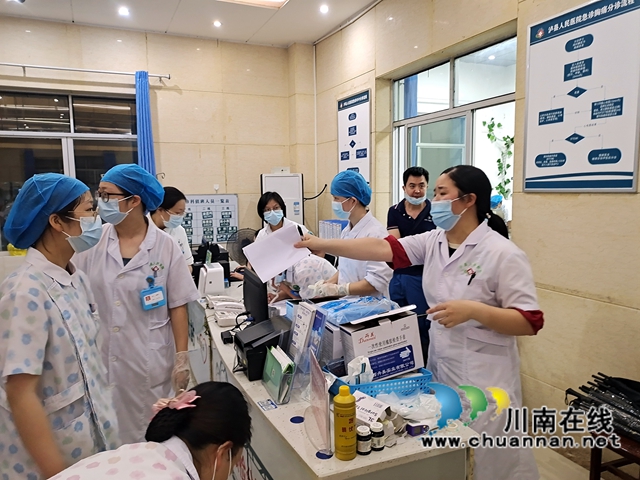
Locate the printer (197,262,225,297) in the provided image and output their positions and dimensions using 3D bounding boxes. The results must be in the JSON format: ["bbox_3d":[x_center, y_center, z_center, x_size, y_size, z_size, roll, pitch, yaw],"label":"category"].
[{"bbox_3d":[-0.827,0.300,3.651,0.170,0.220,0.170,-3,7,-24],"label":"printer"}]

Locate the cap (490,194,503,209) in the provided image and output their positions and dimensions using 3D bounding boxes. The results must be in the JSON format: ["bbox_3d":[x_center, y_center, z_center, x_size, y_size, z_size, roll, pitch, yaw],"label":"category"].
[{"bbox_3d":[2.191,-0.474,6.000,0.240,0.190,0.210,-1,6,-6],"label":"cap"}]

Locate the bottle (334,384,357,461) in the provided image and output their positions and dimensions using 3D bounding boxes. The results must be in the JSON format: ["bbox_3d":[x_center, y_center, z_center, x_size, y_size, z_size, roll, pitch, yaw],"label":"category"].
[{"bbox_3d":[0.074,0.530,1.404,0.065,0.207,0.065,-1,6,0],"label":"bottle"}]

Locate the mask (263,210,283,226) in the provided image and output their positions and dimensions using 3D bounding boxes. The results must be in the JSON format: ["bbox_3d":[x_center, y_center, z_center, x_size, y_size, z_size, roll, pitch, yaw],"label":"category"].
[{"bbox_3d":[-0.298,-0.138,3.080,0.135,0.110,0.085,-10,6,-6],"label":"mask"}]

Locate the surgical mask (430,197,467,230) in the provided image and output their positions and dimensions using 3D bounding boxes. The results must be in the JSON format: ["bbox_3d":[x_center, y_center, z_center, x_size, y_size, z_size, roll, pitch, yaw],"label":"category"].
[{"bbox_3d":[0.430,-0.089,1.610,0.095,0.113,0.130,-2,6,-11],"label":"surgical mask"}]

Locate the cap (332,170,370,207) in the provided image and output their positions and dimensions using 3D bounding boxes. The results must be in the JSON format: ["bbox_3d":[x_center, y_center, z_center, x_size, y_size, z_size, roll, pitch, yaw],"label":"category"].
[{"bbox_3d":[0.155,-0.257,2.400,0.205,0.180,0.190,-2,6,-14],"label":"cap"}]

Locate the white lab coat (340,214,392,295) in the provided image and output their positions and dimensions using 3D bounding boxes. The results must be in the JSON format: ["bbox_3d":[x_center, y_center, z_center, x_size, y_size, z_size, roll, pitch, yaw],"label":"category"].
[{"bbox_3d":[0.240,0.299,2.466,0.270,0.900,0.410,-2,6,-14],"label":"white lab coat"}]

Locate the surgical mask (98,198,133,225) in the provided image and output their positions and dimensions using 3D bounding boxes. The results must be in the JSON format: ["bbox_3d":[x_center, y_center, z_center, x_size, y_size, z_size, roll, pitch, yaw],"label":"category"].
[{"bbox_3d":[-0.761,-0.109,1.780,0.130,0.108,0.095,4,8,37],"label":"surgical mask"}]

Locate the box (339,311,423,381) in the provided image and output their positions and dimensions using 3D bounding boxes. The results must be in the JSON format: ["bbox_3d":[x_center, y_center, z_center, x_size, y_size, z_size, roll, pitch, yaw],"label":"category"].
[{"bbox_3d":[0.241,0.416,1.881,0.275,0.200,0.122,-10,4,-20],"label":"box"}]

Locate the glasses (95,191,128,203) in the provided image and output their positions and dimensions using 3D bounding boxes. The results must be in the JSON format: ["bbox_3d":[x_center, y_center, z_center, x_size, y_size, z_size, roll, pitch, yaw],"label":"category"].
[{"bbox_3d":[-0.754,-0.162,1.797,0.140,0.045,0.140,4,8,37],"label":"glasses"}]

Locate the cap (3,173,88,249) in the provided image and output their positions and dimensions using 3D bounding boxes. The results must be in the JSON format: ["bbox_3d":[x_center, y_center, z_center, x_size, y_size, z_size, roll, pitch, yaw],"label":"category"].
[{"bbox_3d":[-0.811,-0.087,1.420,0.230,0.215,0.200,-4,7,-25],"label":"cap"}]

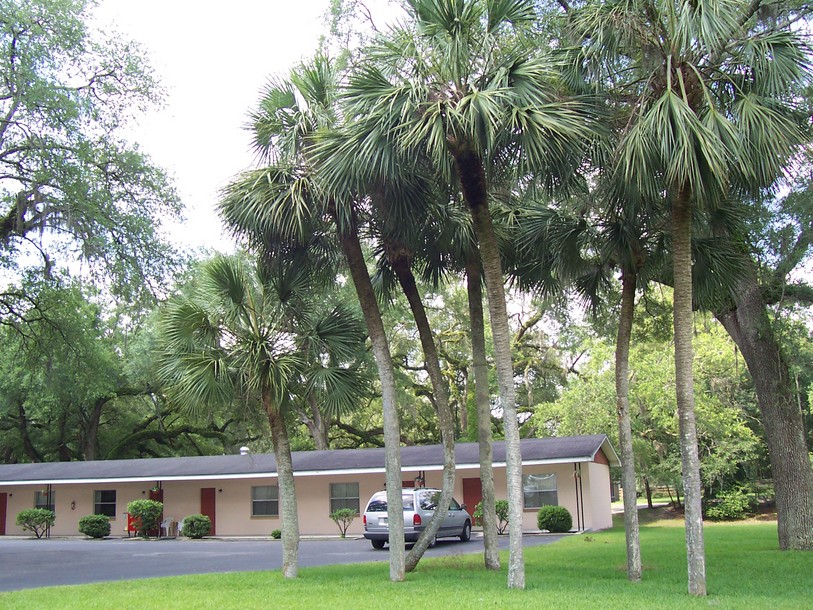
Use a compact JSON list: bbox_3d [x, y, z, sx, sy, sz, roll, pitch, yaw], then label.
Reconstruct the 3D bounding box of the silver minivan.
[{"bbox_3d":[0.540,6.665,27.222,1.940,1.740,4.850,-7,-13,22],"label":"silver minivan"}]

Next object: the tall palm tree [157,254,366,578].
[{"bbox_3d":[-2.948,2.142,17.577,4.370,6.600,4.240,-2,-12,0],"label":"tall palm tree"}]

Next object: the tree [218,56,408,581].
[{"bbox_3d":[-1.738,-0.076,17.034,4.020,10.620,3.940,-2,-12,0],"label":"tree"}]

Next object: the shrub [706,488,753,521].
[{"bbox_3d":[12.931,7.986,34.795,1.940,1.290,1.700,-2,-12,0],"label":"shrub"}]

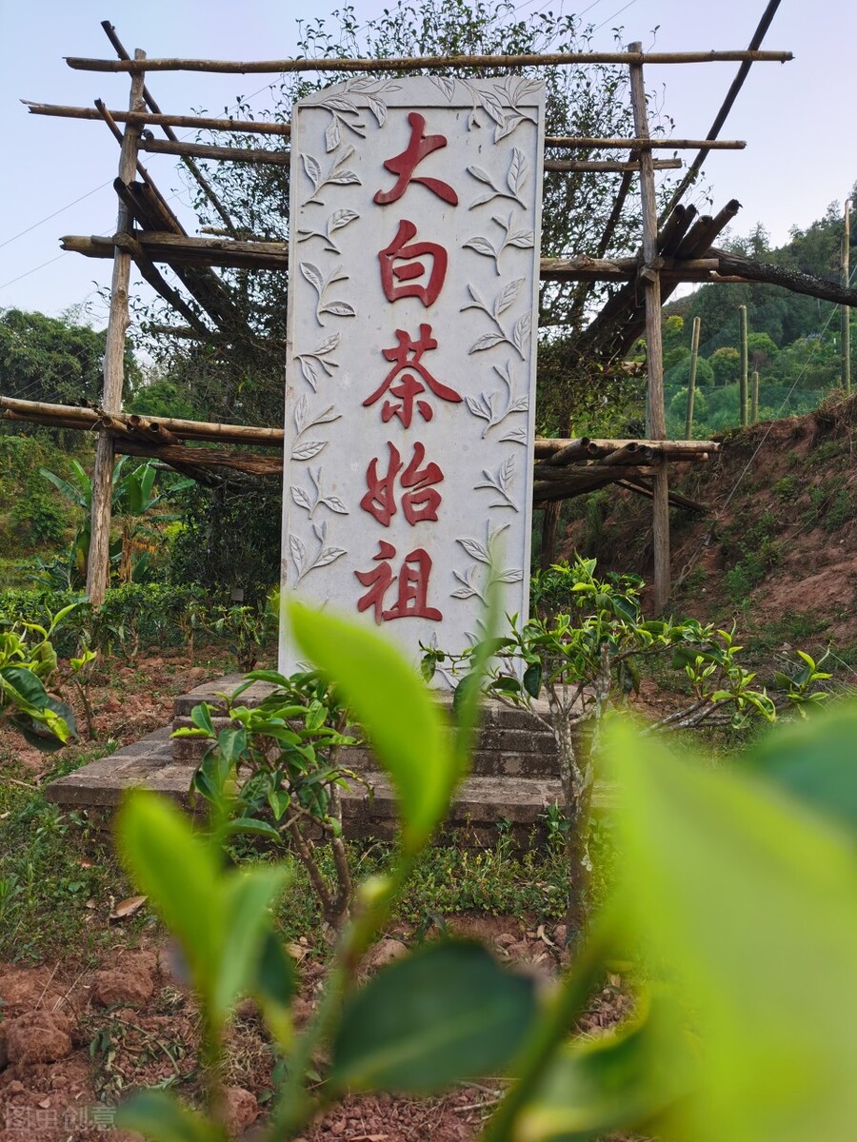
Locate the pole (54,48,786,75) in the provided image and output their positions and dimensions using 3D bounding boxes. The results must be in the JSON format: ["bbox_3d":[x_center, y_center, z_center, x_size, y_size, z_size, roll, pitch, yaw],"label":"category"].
[{"bbox_3d":[0.003,-3.445,6.010,4.906,0.095,0.080,0,-2,0],"label":"pole"}]

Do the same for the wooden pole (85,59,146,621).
[{"bbox_3d":[-2.539,-1.813,7.300,0.160,4.927,0.160,4,0,0],"label":"wooden pole"}]

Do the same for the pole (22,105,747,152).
[{"bbox_3d":[-0.298,-2.992,5.990,4.883,0.075,0.070,3,-2,0],"label":"pole"}]

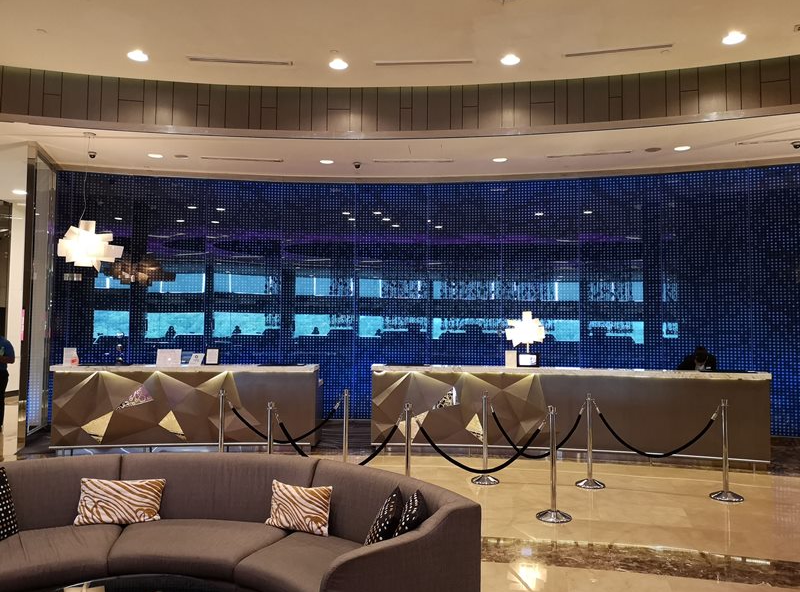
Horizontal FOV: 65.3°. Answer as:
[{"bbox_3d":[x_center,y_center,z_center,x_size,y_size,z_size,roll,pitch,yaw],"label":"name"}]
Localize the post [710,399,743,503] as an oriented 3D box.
[{"bbox_3d":[3.187,1.488,6.095,0.310,0.955,0.310,0,-3,0],"label":"post"}]

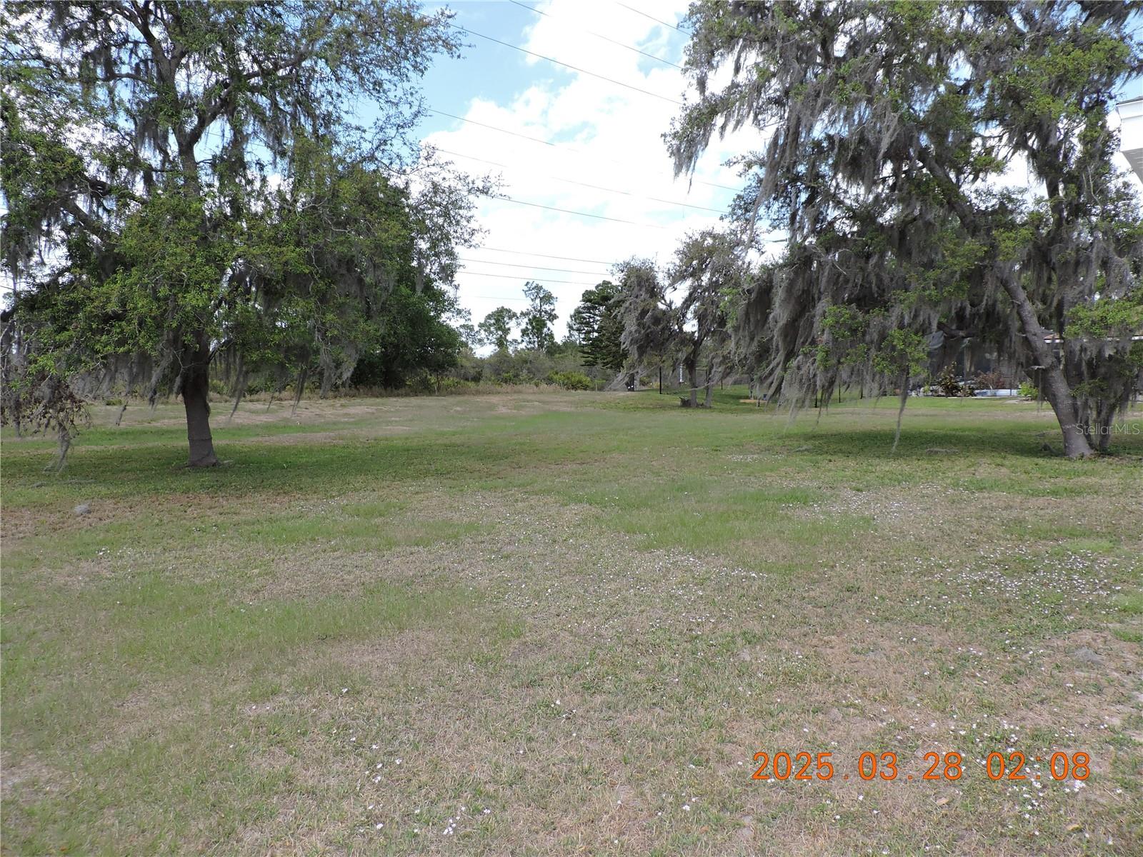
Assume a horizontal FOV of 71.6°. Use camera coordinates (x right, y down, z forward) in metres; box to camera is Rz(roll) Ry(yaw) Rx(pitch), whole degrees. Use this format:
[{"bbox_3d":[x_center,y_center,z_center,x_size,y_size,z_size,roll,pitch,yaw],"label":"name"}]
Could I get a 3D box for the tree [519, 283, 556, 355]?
[{"bbox_3d":[-2.915,-8.591,69.000,3.600,8.800,3.600,0,5,0],"label":"tree"}]

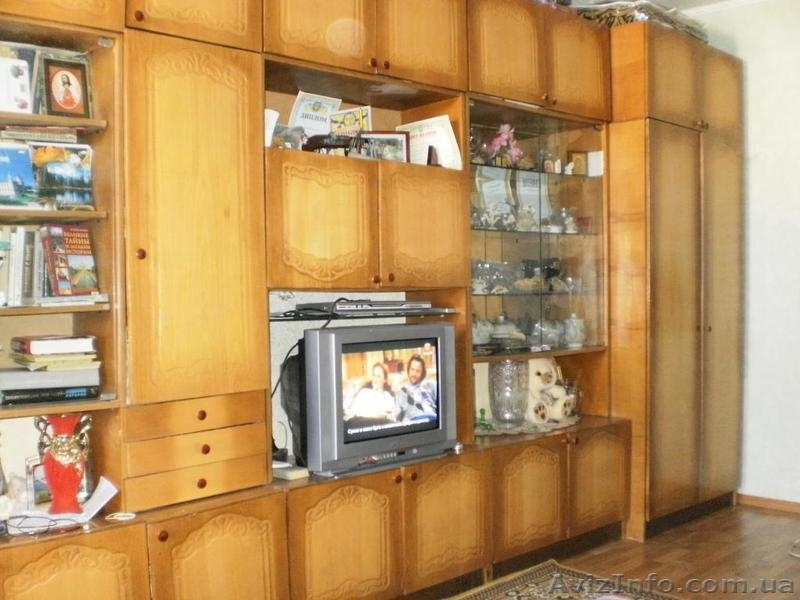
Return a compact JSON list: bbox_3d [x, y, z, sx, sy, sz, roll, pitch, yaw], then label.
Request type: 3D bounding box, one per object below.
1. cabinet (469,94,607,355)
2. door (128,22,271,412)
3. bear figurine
[{"bbox_3d":[0.478,-0.267,3.698,0.895,1.006,0.345,-2,2,-43],"label":"cabinet"},{"bbox_3d":[-0.574,-0.230,2.513,0.447,1.010,0.022,-2,2,-43],"label":"door"},{"bbox_3d":[0.655,0.387,3.900,0.180,0.270,0.175,-1,2,-28],"label":"bear figurine"}]

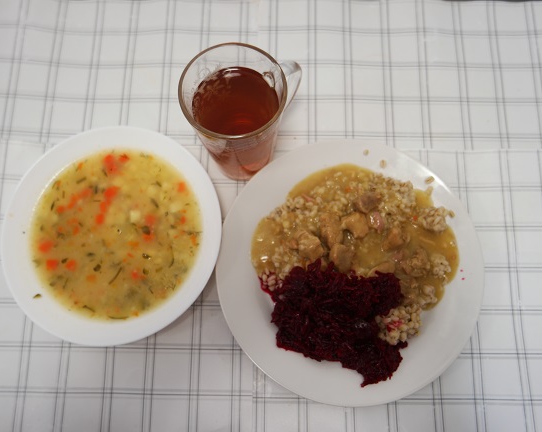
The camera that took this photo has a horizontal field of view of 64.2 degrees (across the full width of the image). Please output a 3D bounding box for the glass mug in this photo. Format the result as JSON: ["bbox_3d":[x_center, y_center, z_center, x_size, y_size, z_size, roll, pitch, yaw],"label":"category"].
[{"bbox_3d":[-0.019,-0.084,0.387,0.100,0.134,0.080,-30,79,-6],"label":"glass mug"}]

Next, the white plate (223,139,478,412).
[{"bbox_3d":[0.073,0.047,0.413,0.248,0.025,0.248,0,78,1],"label":"white plate"}]

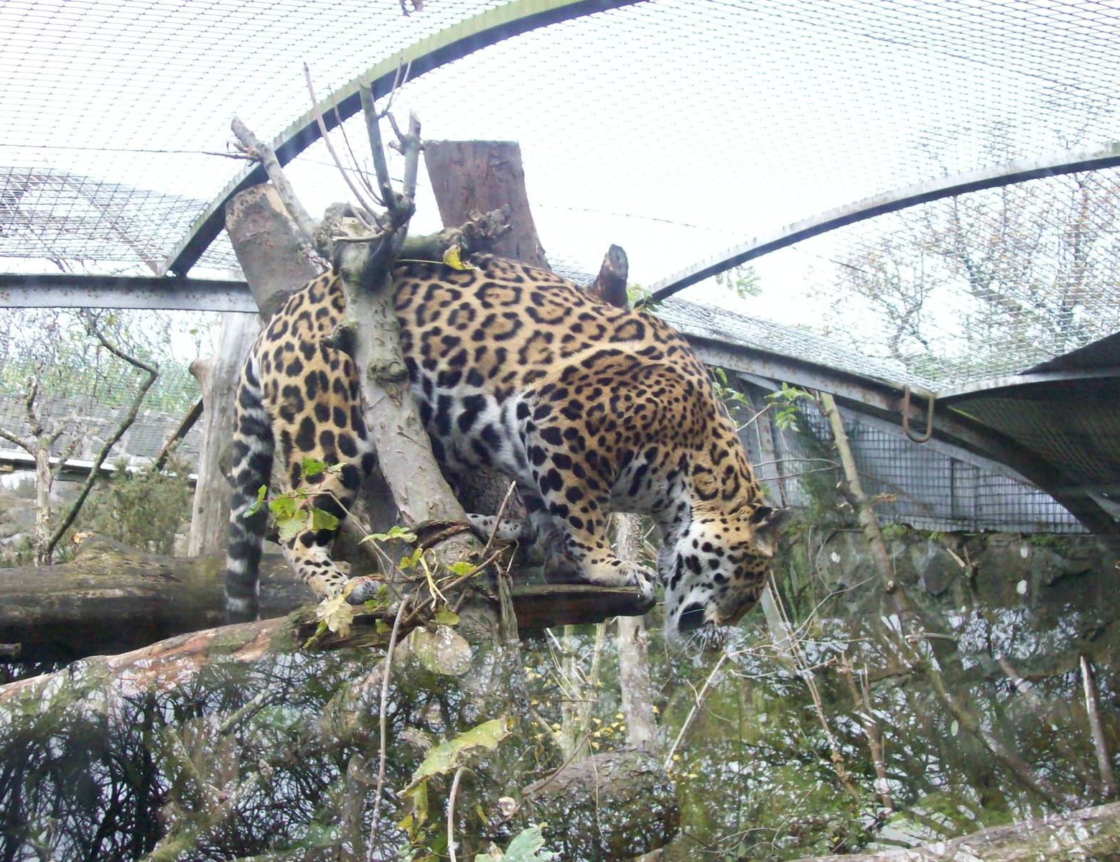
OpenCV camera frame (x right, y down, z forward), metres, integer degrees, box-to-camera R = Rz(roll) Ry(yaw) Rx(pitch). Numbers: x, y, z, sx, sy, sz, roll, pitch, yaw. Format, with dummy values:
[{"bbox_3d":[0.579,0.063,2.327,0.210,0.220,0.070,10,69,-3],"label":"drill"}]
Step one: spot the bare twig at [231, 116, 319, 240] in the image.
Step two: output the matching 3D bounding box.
[{"bbox_3d":[-0.591,-0.526,3.100,0.060,0.300,0.050,-35,0,0],"label":"bare twig"}]

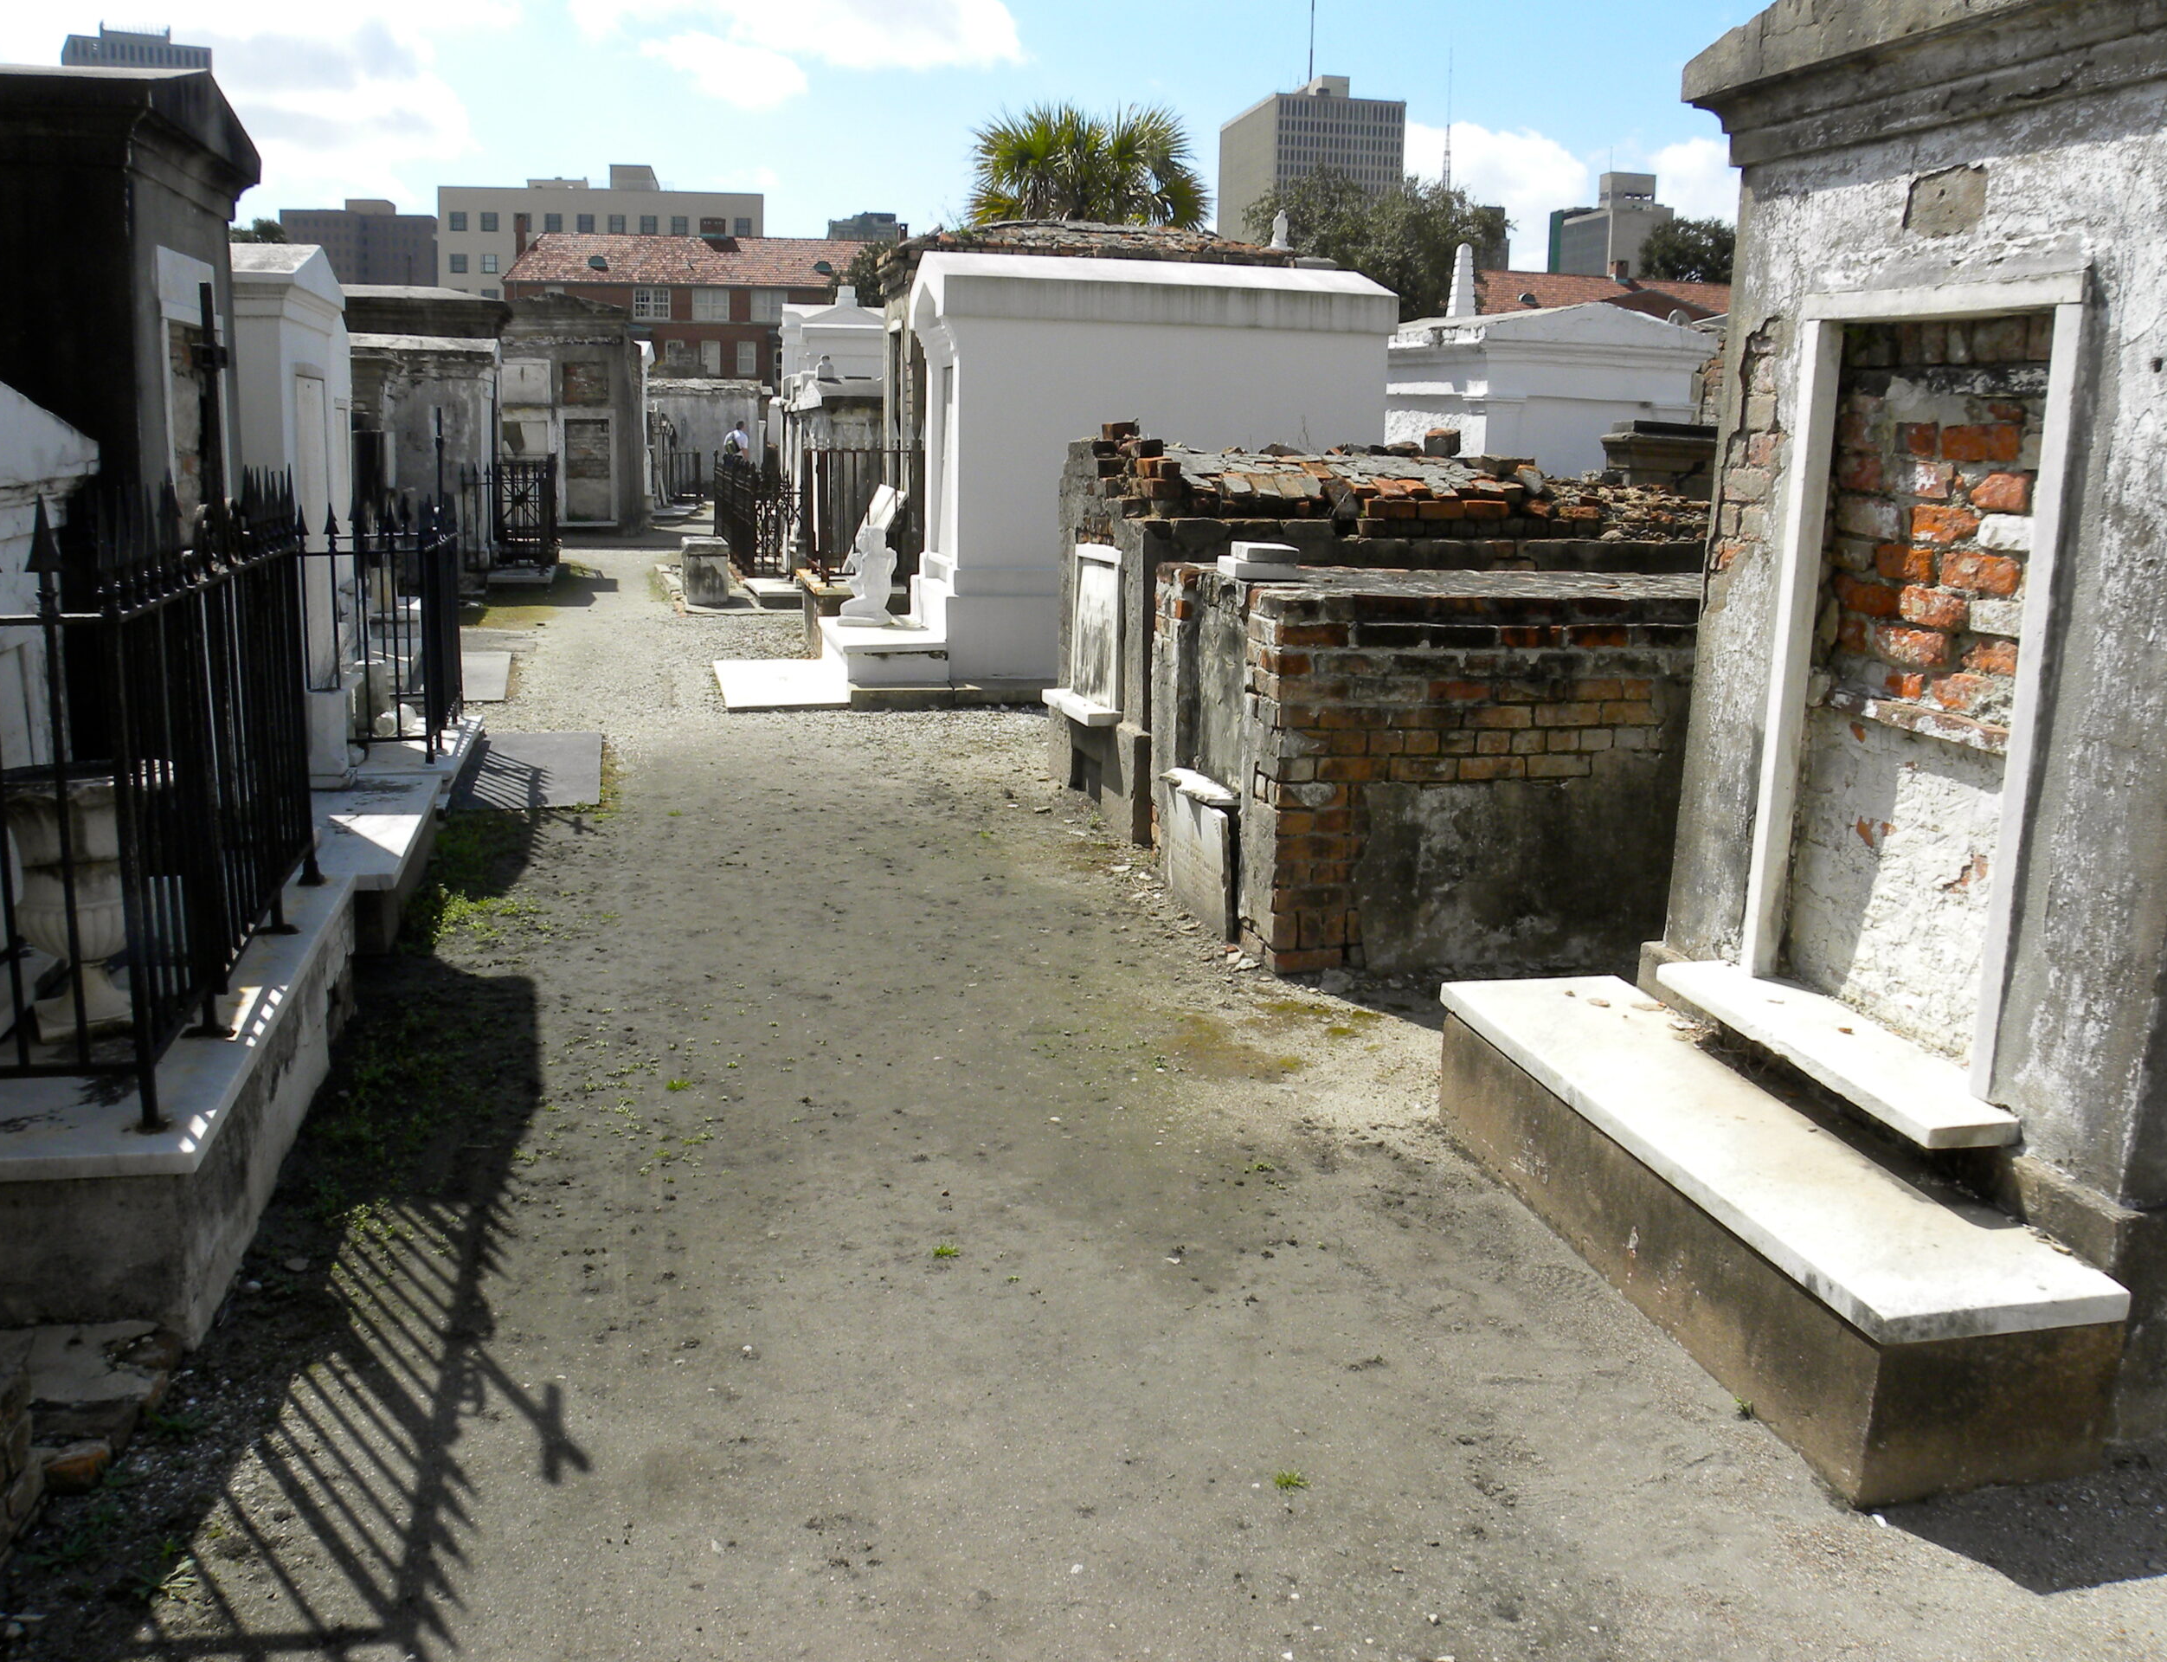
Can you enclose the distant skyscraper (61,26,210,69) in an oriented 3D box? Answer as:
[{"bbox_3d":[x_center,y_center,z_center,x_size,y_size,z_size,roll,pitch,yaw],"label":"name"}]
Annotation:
[{"bbox_3d":[-347.080,-224.222,622.074,44.400,134.000,41.000,-7,16,-33],"label":"distant skyscraper"}]

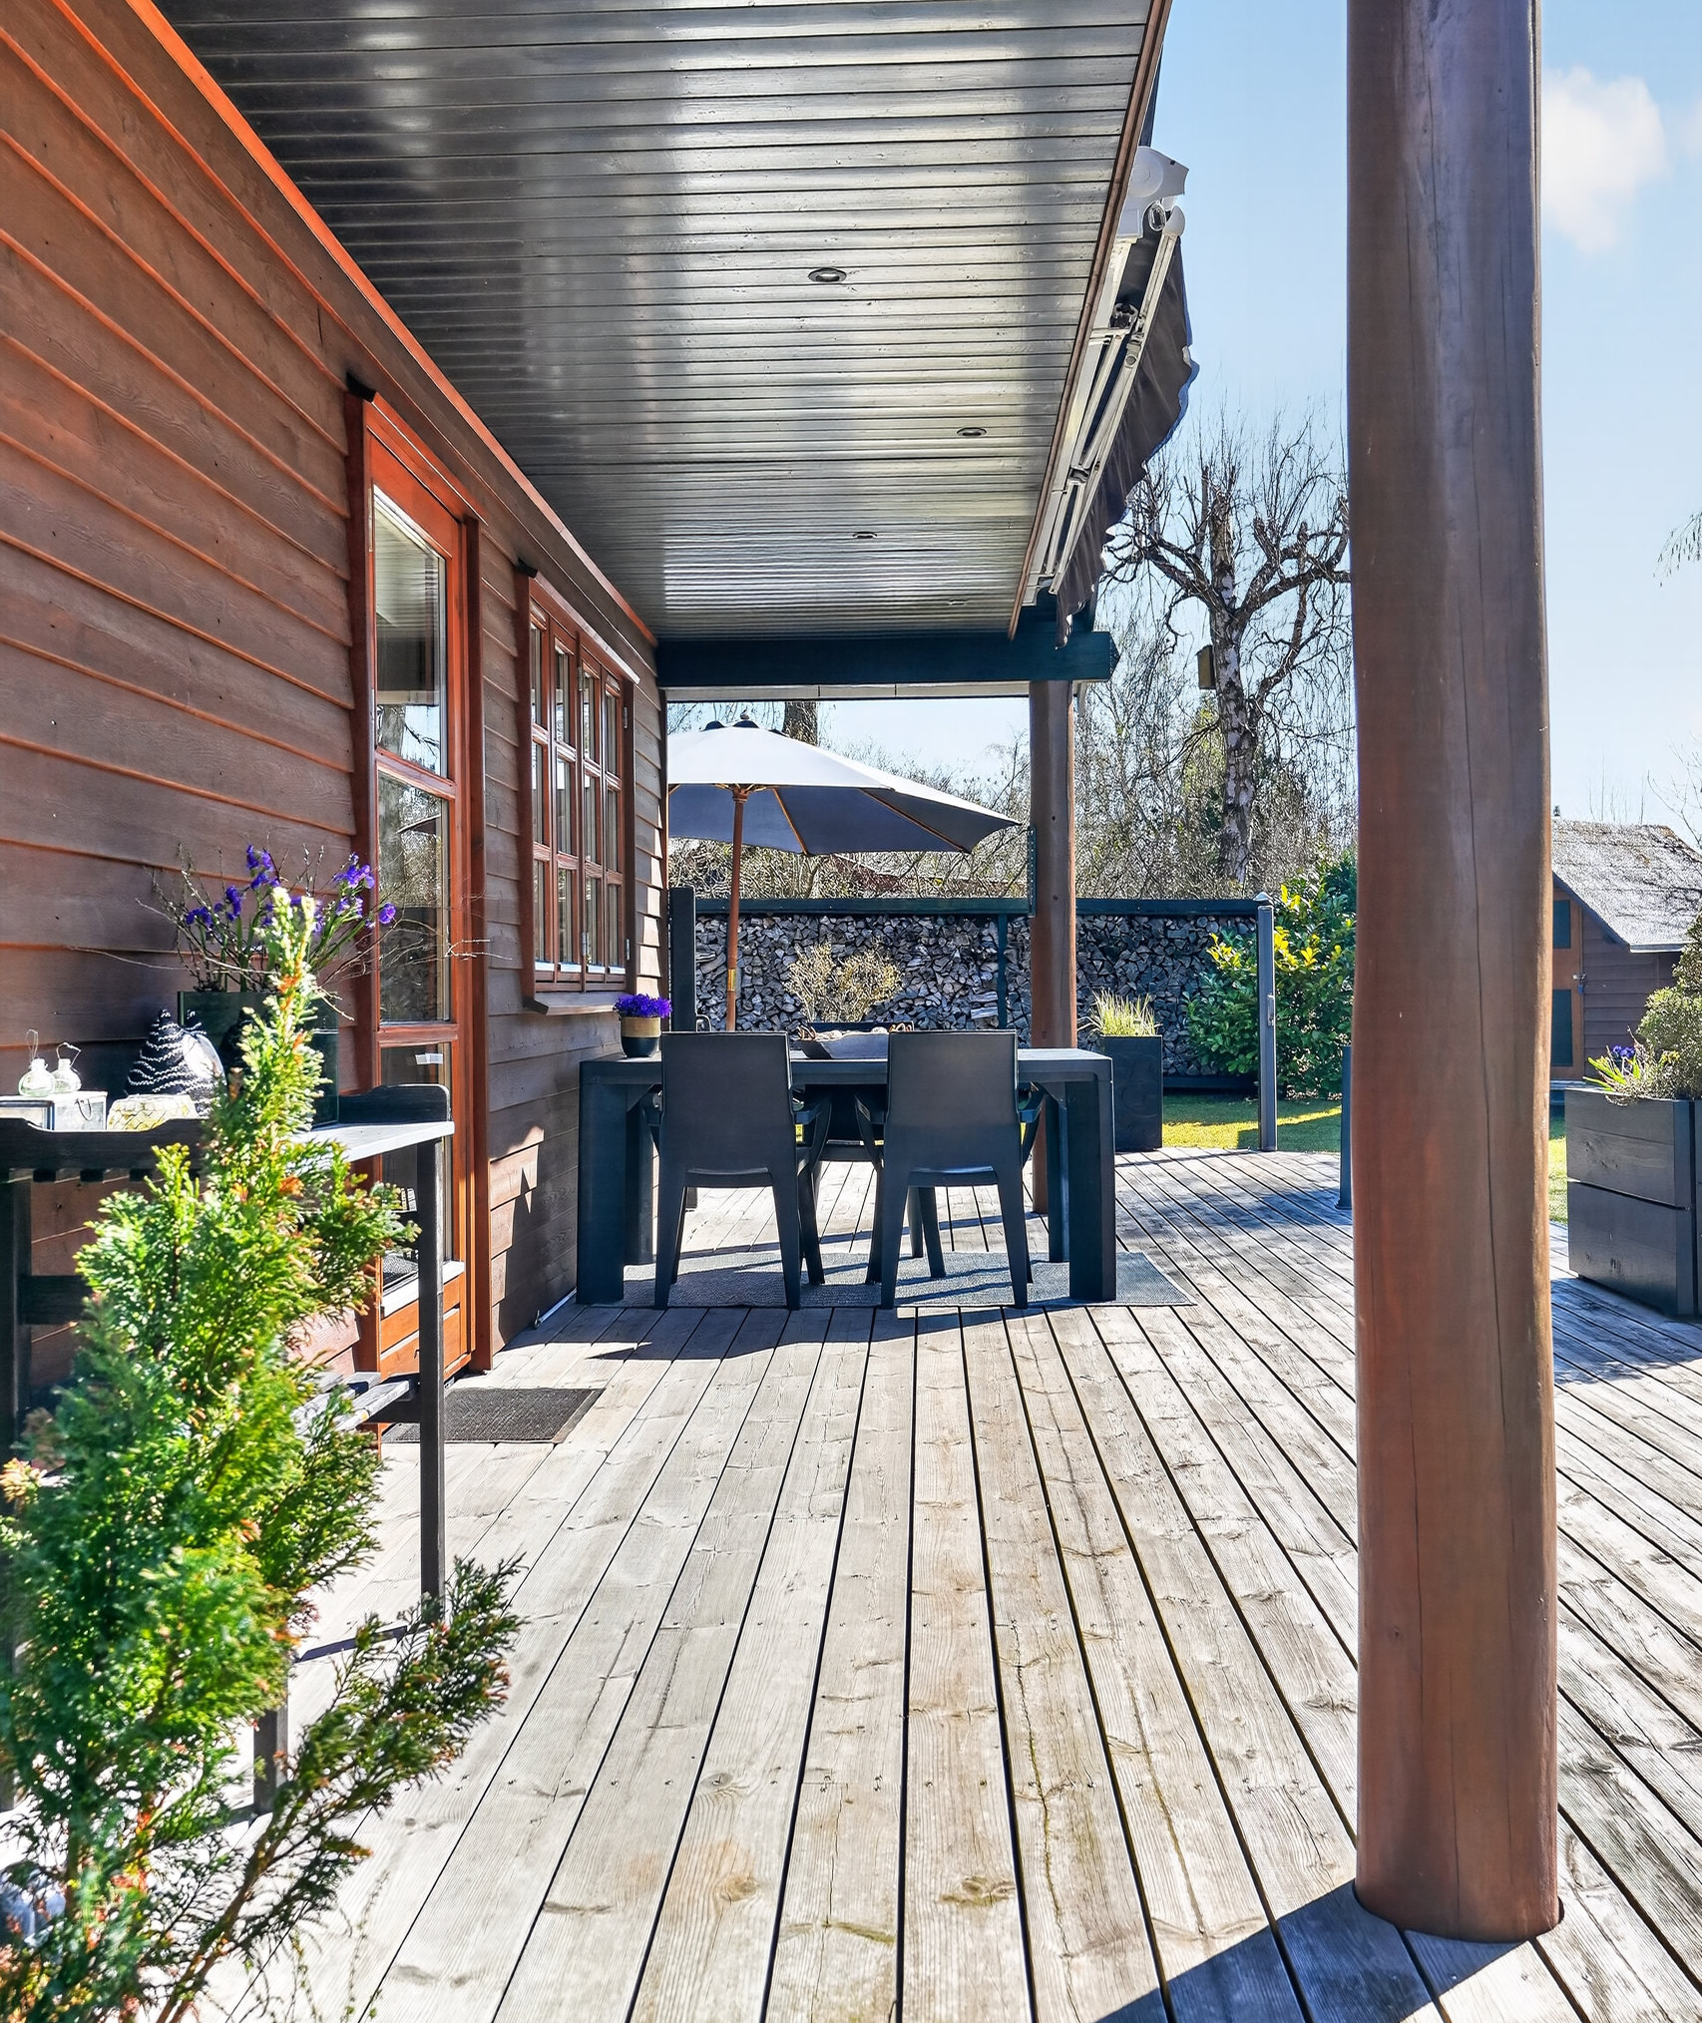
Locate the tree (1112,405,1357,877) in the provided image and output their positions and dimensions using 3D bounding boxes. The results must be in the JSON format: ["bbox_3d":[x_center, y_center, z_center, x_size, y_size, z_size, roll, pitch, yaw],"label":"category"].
[{"bbox_3d":[4.240,-2.722,21.829,2.900,7.300,2.900,-1,1,2],"label":"tree"}]

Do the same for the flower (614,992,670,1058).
[{"bbox_3d":[-0.706,0.044,6.802,0.190,0.215,0.190,-1,1,2],"label":"flower"}]

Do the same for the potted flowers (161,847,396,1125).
[{"bbox_3d":[-0.858,-0.042,3.034,0.290,0.420,0.330,-1,1,2],"label":"potted flowers"}]

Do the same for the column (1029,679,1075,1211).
[{"bbox_3d":[0.865,-0.283,8.581,0.193,2.280,0.193,-1,1,2],"label":"column"}]

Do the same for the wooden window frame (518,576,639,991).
[{"bbox_3d":[-0.862,-0.633,6.570,0.100,1.230,1.980,-1,1,2],"label":"wooden window frame"}]

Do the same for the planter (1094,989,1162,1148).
[{"bbox_3d":[1.678,0.359,11.850,0.370,0.920,0.370,-1,1,2],"label":"planter"}]

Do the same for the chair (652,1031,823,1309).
[{"bbox_3d":[-0.360,0.484,6.293,0.570,0.830,0.600,-1,1,2],"label":"chair"}]

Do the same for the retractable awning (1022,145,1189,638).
[{"bbox_3d":[0.743,-1.693,6.289,0.230,0.370,4.100,-1,1,2],"label":"retractable awning"}]

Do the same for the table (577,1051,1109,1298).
[{"bbox_3d":[0.002,0.519,6.600,1.660,0.746,0.980,-1,1,2],"label":"table"}]

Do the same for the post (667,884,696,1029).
[{"bbox_3d":[-0.744,0.157,8.836,0.100,1.440,0.100,-1,1,2],"label":"post"}]

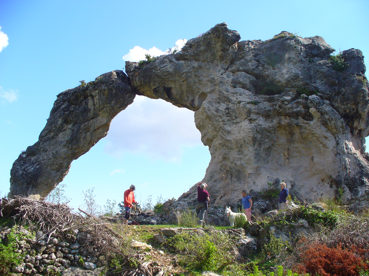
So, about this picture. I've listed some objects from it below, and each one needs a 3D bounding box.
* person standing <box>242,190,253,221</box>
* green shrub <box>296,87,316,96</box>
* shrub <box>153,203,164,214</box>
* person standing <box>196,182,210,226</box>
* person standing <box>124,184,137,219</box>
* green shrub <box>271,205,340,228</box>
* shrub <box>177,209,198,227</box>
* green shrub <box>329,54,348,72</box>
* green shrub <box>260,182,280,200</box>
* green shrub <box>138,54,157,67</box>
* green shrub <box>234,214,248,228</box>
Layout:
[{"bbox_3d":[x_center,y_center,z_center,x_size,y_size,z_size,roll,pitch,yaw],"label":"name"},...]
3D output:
[{"bbox_3d":[2.878,3.175,18.000,0.380,1.600,0.500,8,-14,-36],"label":"person standing"},{"bbox_3d":[6.441,-2.455,20.800,1.050,0.550,0.700,0,-11,0],"label":"green shrub"},{"bbox_3d":[-1.208,3.288,18.300,0.570,0.580,0.500,0,-11,0],"label":"shrub"},{"bbox_3d":[0.749,2.662,15.700,0.480,1.730,0.520,8,-14,-36],"label":"person standing"},{"bbox_3d":[-2.261,2.797,16.500,0.500,1.660,0.500,-5,-12,23],"label":"person standing"},{"bbox_3d":[4.852,3.148,15.800,2.600,0.950,1.400,0,-11,0],"label":"green shrub"},{"bbox_3d":[0.119,3.148,15.600,0.860,0.740,0.700,0,-11,0],"label":"shrub"},{"bbox_3d":[8.716,-4.217,22.300,1.100,1.000,0.900,0,-11,0],"label":"green shrub"},{"bbox_3d":[4.259,2.634,19.400,1.050,0.880,0.850,0,-11,0],"label":"green shrub"},{"bbox_3d":[-2.000,-4.190,21.300,0.950,0.650,0.700,0,-11,0],"label":"green shrub"},{"bbox_3d":[2.242,3.265,15.500,0.550,0.570,0.500,0,-11,0],"label":"green shrub"}]

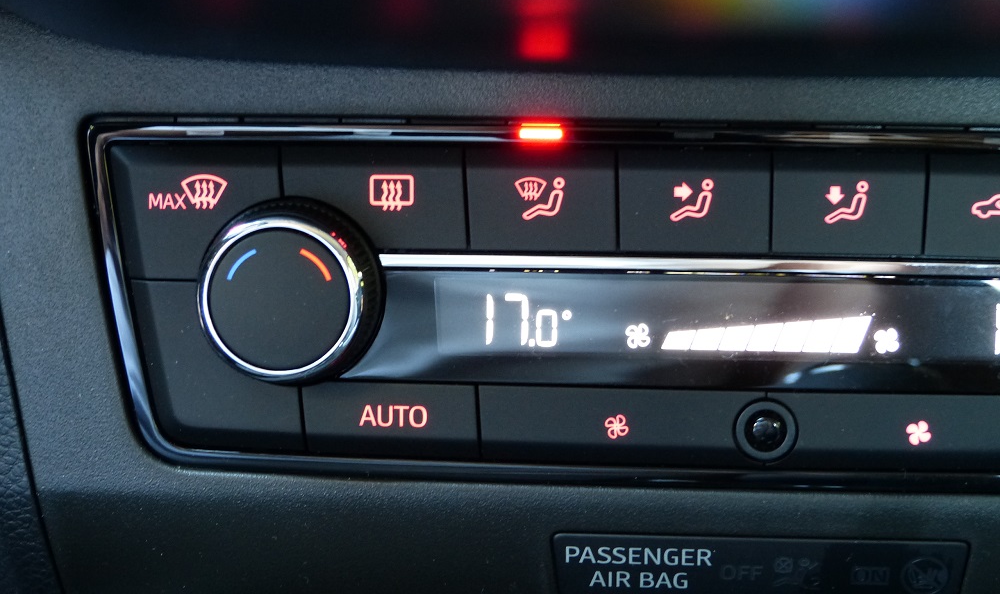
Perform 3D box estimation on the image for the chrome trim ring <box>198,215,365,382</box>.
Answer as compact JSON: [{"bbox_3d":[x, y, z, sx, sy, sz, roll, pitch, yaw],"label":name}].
[{"bbox_3d":[-0.035,0.000,0.382,0.027,0.027,0.004,1,6,3],"label":"chrome trim ring"}]

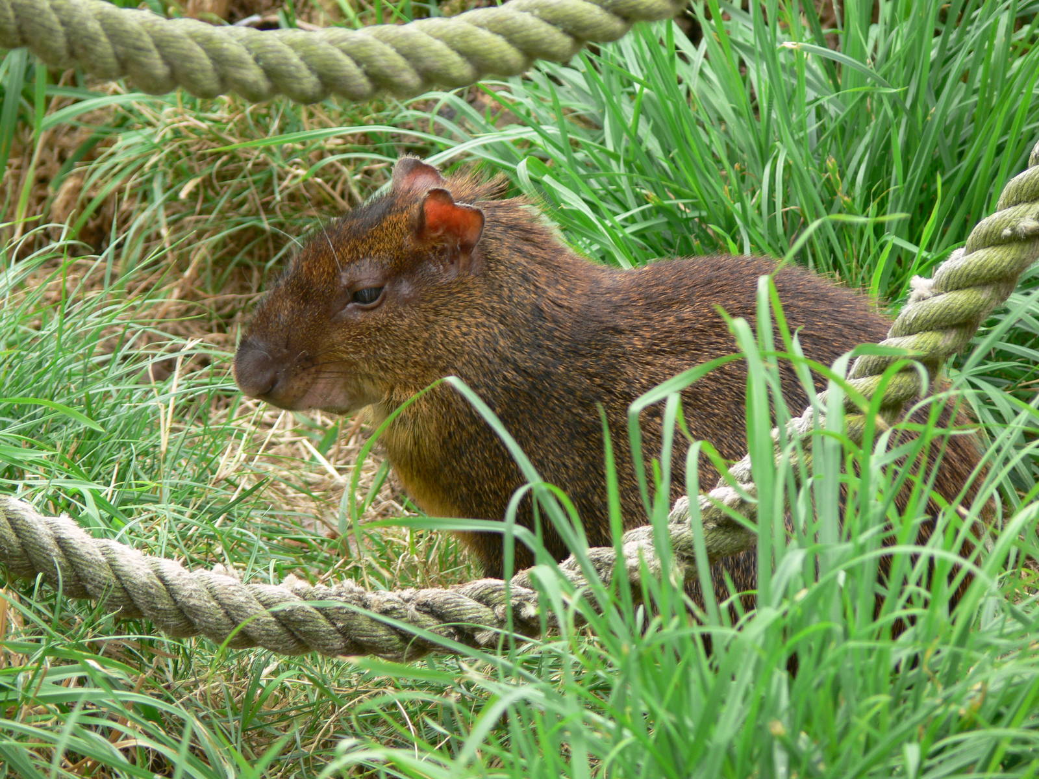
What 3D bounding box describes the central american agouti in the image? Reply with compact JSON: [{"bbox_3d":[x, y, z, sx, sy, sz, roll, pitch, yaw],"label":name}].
[{"bbox_3d":[0.042,0.011,5.000,0.360,0.235,0.165,-2,17,-6],"label":"central american agouti"}]

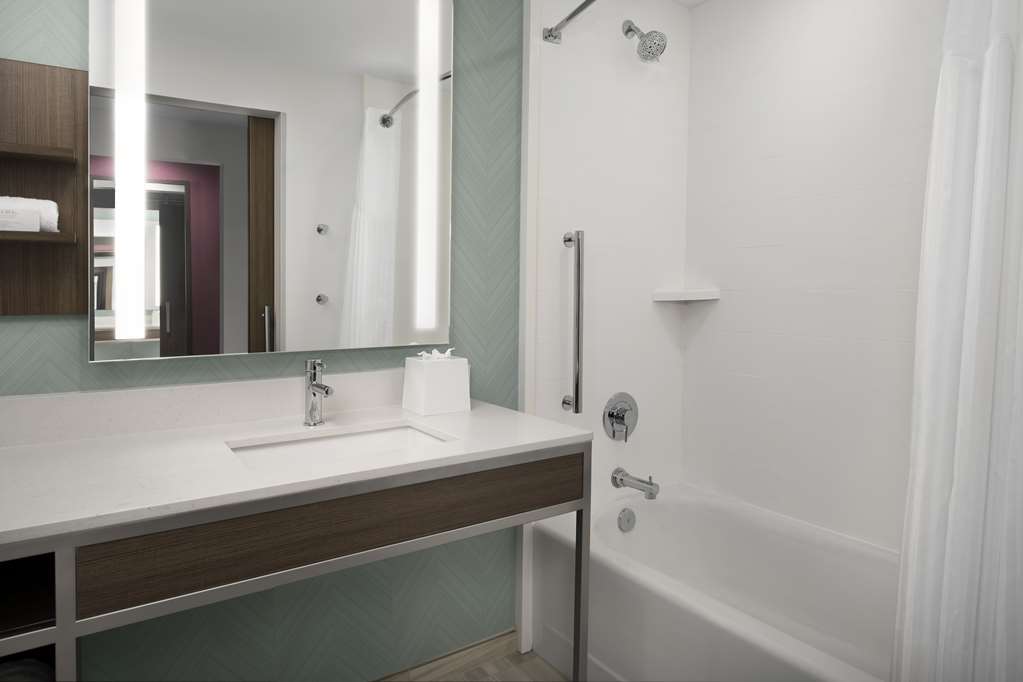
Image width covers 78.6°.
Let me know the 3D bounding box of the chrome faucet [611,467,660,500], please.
[{"bbox_3d":[0.437,0.497,2.177,0.073,0.080,0.180,-3,6,-35],"label":"chrome faucet"}]

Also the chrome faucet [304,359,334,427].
[{"bbox_3d":[-0.441,0.126,1.447,0.046,0.156,0.148,-3,6,-35],"label":"chrome faucet"}]

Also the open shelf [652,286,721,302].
[{"bbox_3d":[0.655,-0.172,2.328,0.238,0.043,0.130,1,5,9],"label":"open shelf"}]

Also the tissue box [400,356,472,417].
[{"bbox_3d":[-0.202,0.114,1.693,0.141,0.145,0.128,-3,6,-35],"label":"tissue box"}]

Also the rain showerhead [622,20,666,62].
[{"bbox_3d":[0.442,-1.006,2.064,0.105,0.150,0.152,-3,6,-35],"label":"rain showerhead"}]

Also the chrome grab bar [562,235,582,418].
[{"bbox_3d":[0.206,-0.059,2.026,0.048,0.582,0.076,-3,6,-35],"label":"chrome grab bar"}]

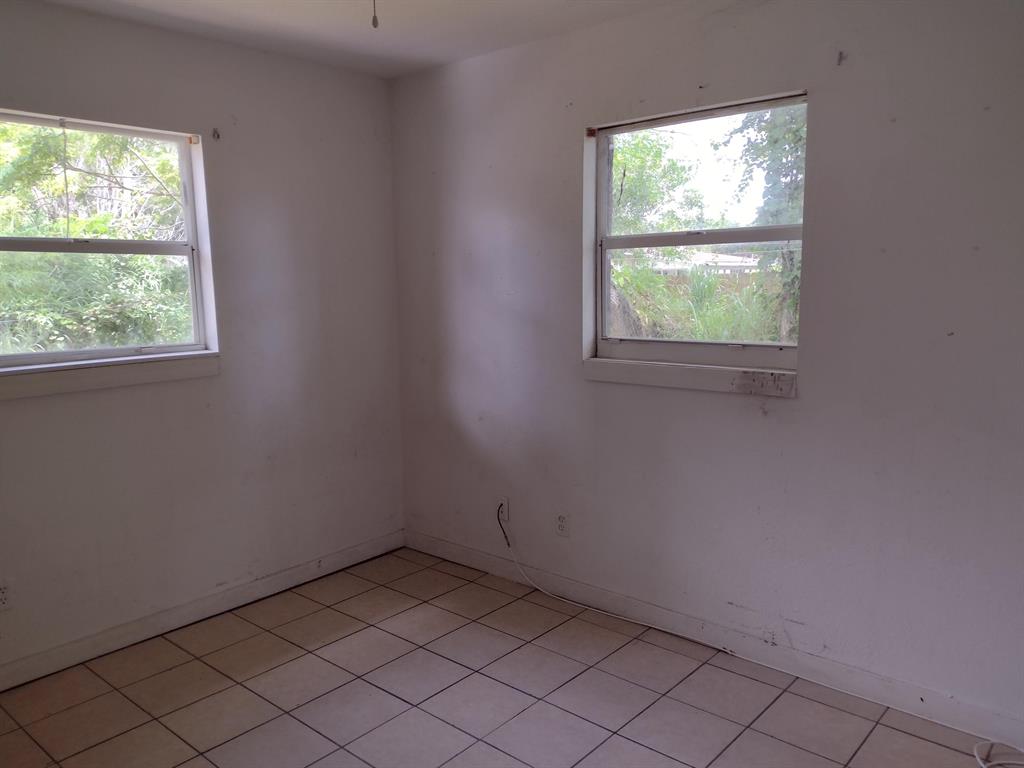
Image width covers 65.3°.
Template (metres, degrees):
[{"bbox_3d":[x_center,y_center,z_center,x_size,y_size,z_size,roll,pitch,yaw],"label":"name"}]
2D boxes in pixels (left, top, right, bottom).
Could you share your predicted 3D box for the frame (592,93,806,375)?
[{"bbox_3d":[0.726,-0.553,3.119,0.921,0.959,0.080,6,11,41],"label":"frame"}]

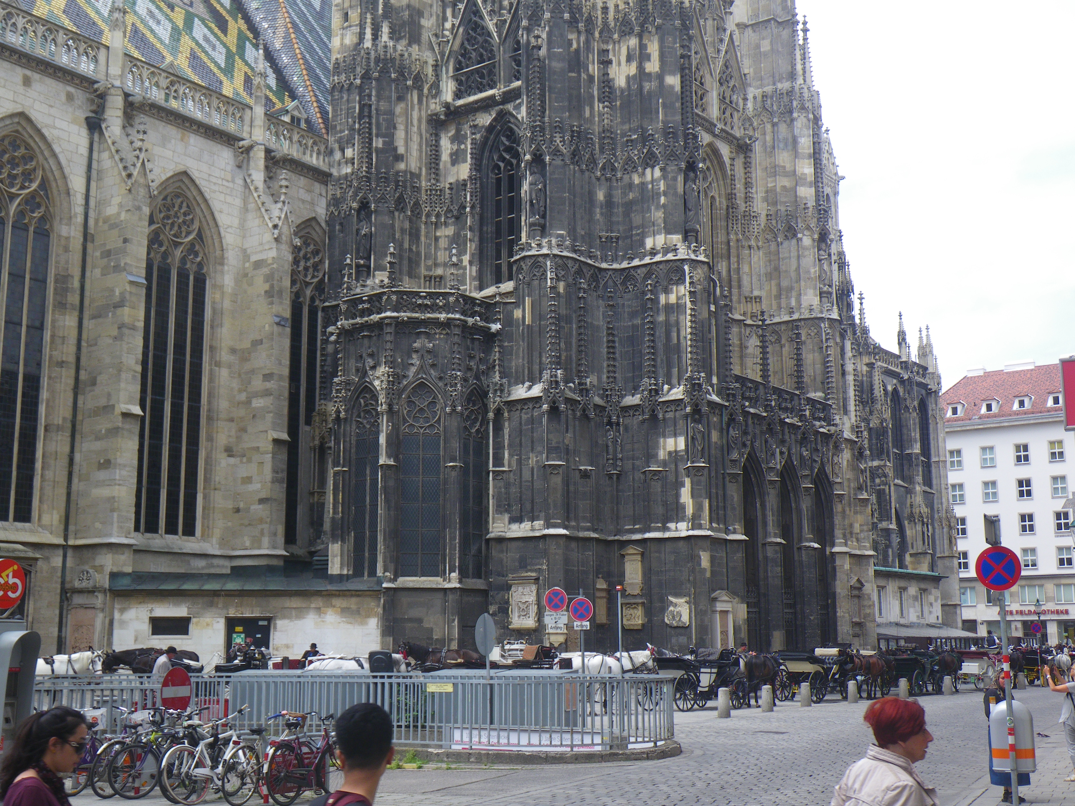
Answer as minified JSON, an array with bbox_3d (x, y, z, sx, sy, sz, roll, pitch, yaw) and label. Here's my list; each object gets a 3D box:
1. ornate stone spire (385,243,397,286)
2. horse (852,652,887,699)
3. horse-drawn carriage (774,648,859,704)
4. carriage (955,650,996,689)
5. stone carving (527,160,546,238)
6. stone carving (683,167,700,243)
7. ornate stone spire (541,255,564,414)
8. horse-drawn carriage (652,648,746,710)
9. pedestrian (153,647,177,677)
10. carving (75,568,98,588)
[{"bbox_3d":[-5.535,-5.236,49.400,0.450,1.783,0.450,1,-11,-9],"label":"ornate stone spire"},{"bbox_3d":[12.130,9.765,46.790,0.620,1.660,2.250,-7,-13,32],"label":"horse"},{"bbox_3d":[9.445,9.267,44.635,1.550,1.870,3.350,-10,-14,41],"label":"horse-drawn carriage"},{"bbox_3d":[19.080,11.392,56.023,1.550,1.800,3.150,-9,-14,38],"label":"carriage"},{"bbox_3d":[-0.033,-8.038,51.265,0.650,2.950,0.600,-2,-11,10],"label":"stone carving"},{"bbox_3d":[6.156,-7.900,51.820,0.620,3.144,0.580,5,-12,-27],"label":"stone carving"},{"bbox_3d":[0.552,-2.571,49.001,0.760,5.833,0.760,1,-11,-9],"label":"ornate stone spire"},{"bbox_3d":[4.539,8.316,39.438,1.580,1.870,3.450,-10,-14,42],"label":"horse-drawn carriage"},{"bbox_3d":[-8.532,6.520,29.817,0.420,1.800,0.550,1,-11,-8],"label":"pedestrian"},{"bbox_3d":[-16.050,6.252,46.459,1.050,0.680,0.250,-8,-13,36],"label":"carving"}]

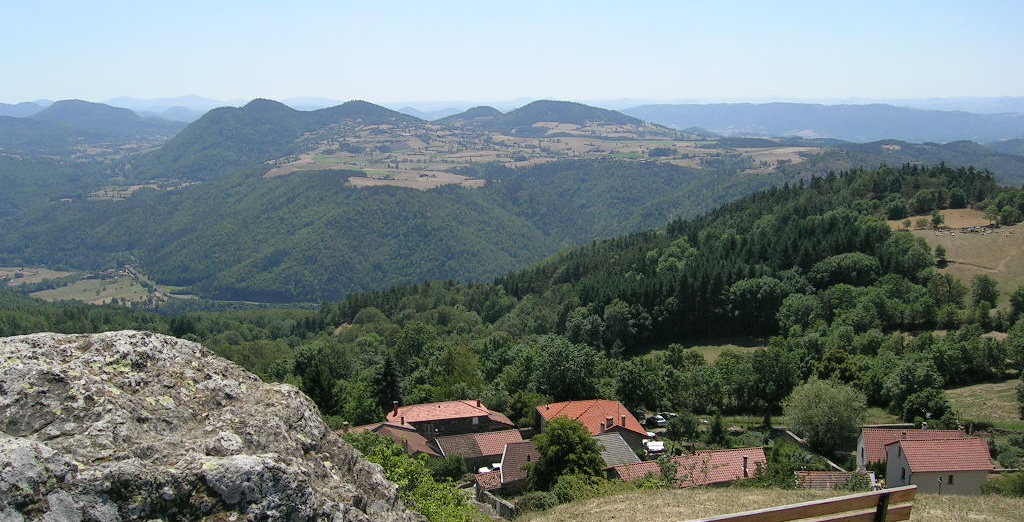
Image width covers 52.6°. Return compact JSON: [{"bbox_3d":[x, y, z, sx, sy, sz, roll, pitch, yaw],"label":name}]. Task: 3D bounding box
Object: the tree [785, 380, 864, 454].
[{"bbox_3d":[36.611,18.159,121.301,9.644,9.300,9.644,3,9,17],"label":"tree"}]

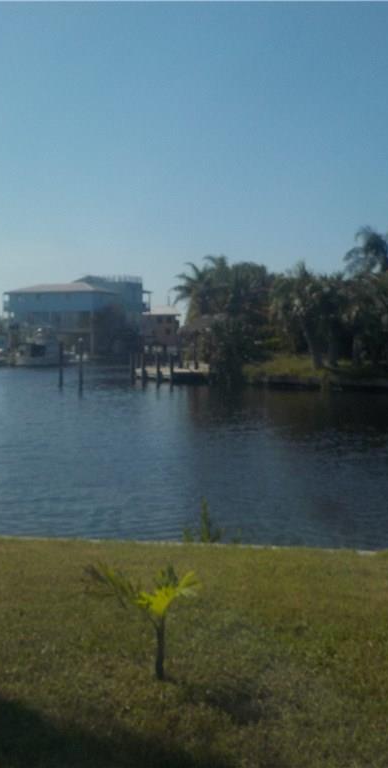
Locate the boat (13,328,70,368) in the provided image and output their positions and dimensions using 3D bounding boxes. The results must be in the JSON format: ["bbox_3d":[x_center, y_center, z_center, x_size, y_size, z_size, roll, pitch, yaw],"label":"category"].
[{"bbox_3d":[-19.245,-4.480,112.000,7.600,4.800,2.900,-1,3,-24],"label":"boat"}]

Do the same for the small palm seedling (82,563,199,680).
[{"bbox_3d":[-0.254,1.151,4.300,0.540,0.560,0.480,0,2,0],"label":"small palm seedling"}]

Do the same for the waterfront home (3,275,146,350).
[{"bbox_3d":[-16.156,-9.203,121.000,15.500,10.400,12.500,1,2,20],"label":"waterfront home"}]

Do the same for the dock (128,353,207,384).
[{"bbox_3d":[-1.661,-1.218,65.500,3.800,2.200,9.500,1,2,13],"label":"dock"}]

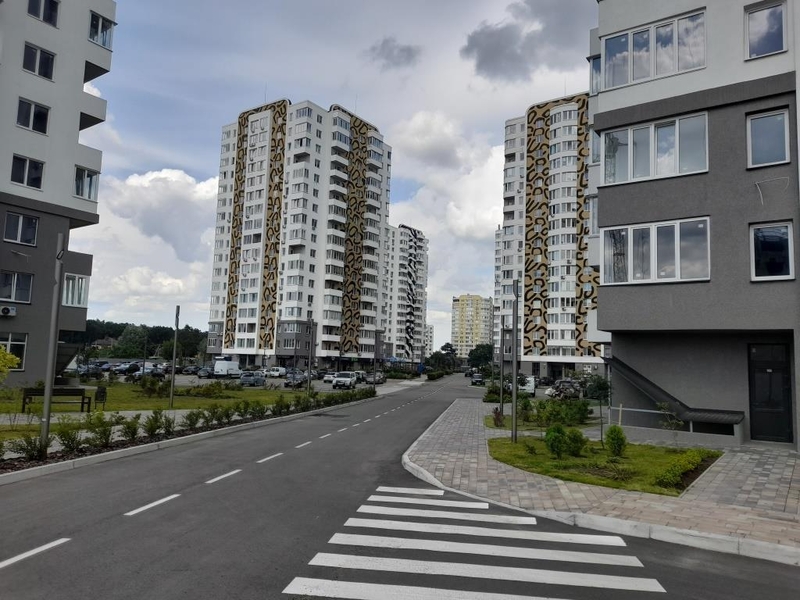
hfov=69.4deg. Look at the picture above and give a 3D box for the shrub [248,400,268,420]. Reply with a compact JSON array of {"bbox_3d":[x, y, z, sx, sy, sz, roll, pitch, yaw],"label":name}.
[{"bbox_3d":[-5.419,4.232,22.129,0.728,0.728,0.728,1,-6,8],"label":"shrub"}]

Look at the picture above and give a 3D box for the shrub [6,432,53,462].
[{"bbox_3d":[-6.026,2.359,9.444,0.660,0.470,0.520,1,-5,7],"label":"shrub"}]

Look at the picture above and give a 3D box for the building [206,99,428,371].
[{"bbox_3d":[-21.614,-11.494,129.587,25.800,53.800,28.300,-2,-7,35],"label":"building"}]

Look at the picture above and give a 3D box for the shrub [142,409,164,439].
[{"bbox_3d":[-6.739,3.376,15.795,0.571,0.779,0.571,1,-6,8],"label":"shrub"}]

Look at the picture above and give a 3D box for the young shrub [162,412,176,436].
[{"bbox_3d":[-5.265,2.815,13.246,0.320,0.550,0.330,1,-5,7],"label":"young shrub"}]

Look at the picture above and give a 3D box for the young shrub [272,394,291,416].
[{"bbox_3d":[-4.573,4.057,22.406,0.697,0.794,0.697,2,-6,0],"label":"young shrub"}]

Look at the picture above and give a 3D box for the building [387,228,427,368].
[{"bbox_3d":[-7.963,0.006,221.328,26.000,51.000,28.000,-2,-7,36],"label":"building"}]

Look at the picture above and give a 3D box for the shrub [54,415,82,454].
[{"bbox_3d":[-5.910,2.377,10.367,0.460,0.670,0.450,1,-5,7],"label":"shrub"}]

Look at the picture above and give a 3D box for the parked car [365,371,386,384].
[{"bbox_3d":[-2.731,8.671,65.071,1.780,1.520,4.300,1,-5,7],"label":"parked car"}]

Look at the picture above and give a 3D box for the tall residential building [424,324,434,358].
[{"bbox_3d":[20.541,33.513,417.427,16.000,31.000,18.000,1,-6,8],"label":"tall residential building"}]

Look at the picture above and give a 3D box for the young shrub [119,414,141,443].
[{"bbox_3d":[-6.095,2.880,13.072,0.497,0.587,0.497,2,-6,0],"label":"young shrub"}]

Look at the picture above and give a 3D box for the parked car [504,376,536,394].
[{"bbox_3d":[11.040,7.923,53.088,1.800,1.830,4.400,-1,-6,25],"label":"parked car"}]

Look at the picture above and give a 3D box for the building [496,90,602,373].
[{"bbox_3d":[38.196,-10.588,120.921,25.500,54.410,25.000,-2,-7,34],"label":"building"}]

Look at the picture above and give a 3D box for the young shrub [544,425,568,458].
[{"bbox_3d":[3.361,3.015,12.318,0.485,0.733,0.485,2,-6,0],"label":"young shrub"}]

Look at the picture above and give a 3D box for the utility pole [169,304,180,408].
[{"bbox_3d":[-8.365,2.062,21.499,0.150,3.900,0.150,1,-5,7],"label":"utility pole"}]

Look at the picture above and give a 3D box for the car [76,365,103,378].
[{"bbox_3d":[-32.217,7.369,60.070,1.770,1.470,4.250,1,-6,6],"label":"car"}]

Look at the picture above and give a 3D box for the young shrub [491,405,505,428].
[{"bbox_3d":[3.527,4.250,20.900,0.481,0.756,0.481,1,-6,8],"label":"young shrub"}]

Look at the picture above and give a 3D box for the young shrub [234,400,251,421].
[{"bbox_3d":[-5.263,3.677,19.380,0.536,0.619,0.536,2,-6,0],"label":"young shrub"}]

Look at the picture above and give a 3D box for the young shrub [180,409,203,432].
[{"bbox_3d":[-5.124,2.931,14.184,0.520,0.560,0.480,1,-5,7],"label":"young shrub"}]

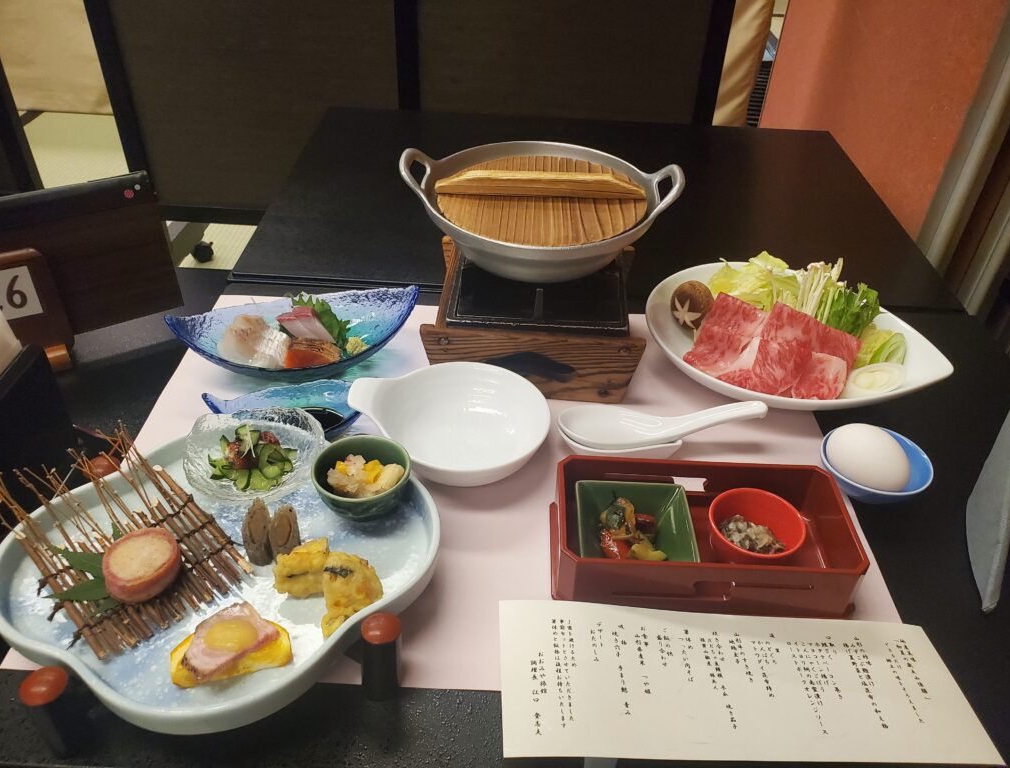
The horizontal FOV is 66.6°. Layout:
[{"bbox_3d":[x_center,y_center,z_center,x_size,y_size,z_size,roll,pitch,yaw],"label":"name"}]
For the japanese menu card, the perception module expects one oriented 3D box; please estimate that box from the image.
[{"bbox_3d":[0.125,0.164,0.426,0.256,0.004,0.090,3,39,0],"label":"japanese menu card"}]

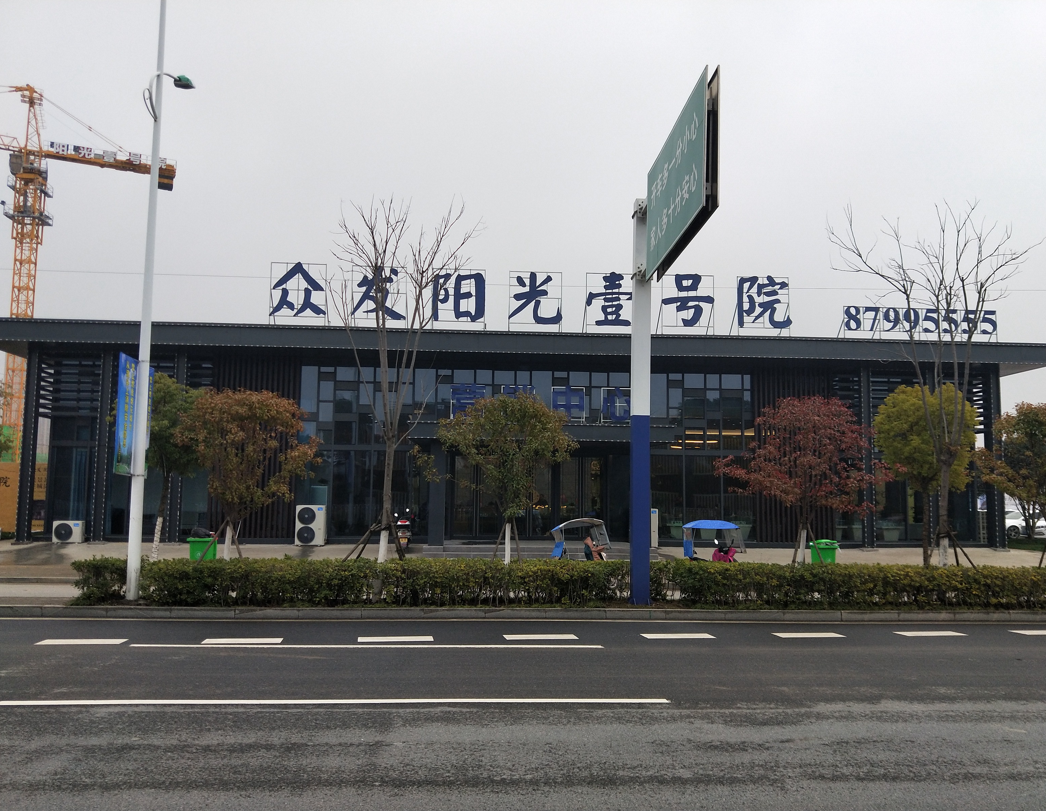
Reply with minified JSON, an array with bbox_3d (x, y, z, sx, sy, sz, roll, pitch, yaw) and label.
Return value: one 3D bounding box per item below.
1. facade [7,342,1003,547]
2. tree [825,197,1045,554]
[{"bbox_3d":[0.089,1.521,26.179,31.340,6.218,2.500,1,-6,-3],"label":"facade"},{"bbox_3d":[7.846,-0.144,14.971,3.900,7.732,3.500,1,-6,-3],"label":"tree"}]

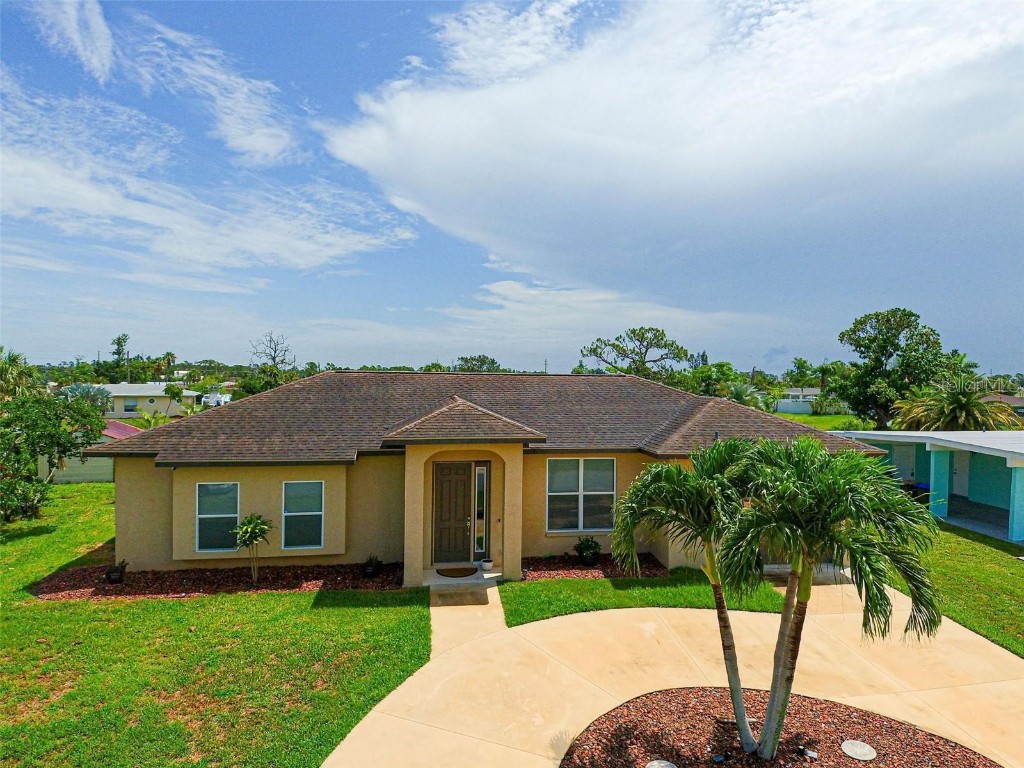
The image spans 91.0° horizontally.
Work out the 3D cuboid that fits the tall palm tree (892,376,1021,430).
[{"bbox_3d":[26.490,2.032,30.046,5.800,4.960,5.800,0,1,-7],"label":"tall palm tree"}]

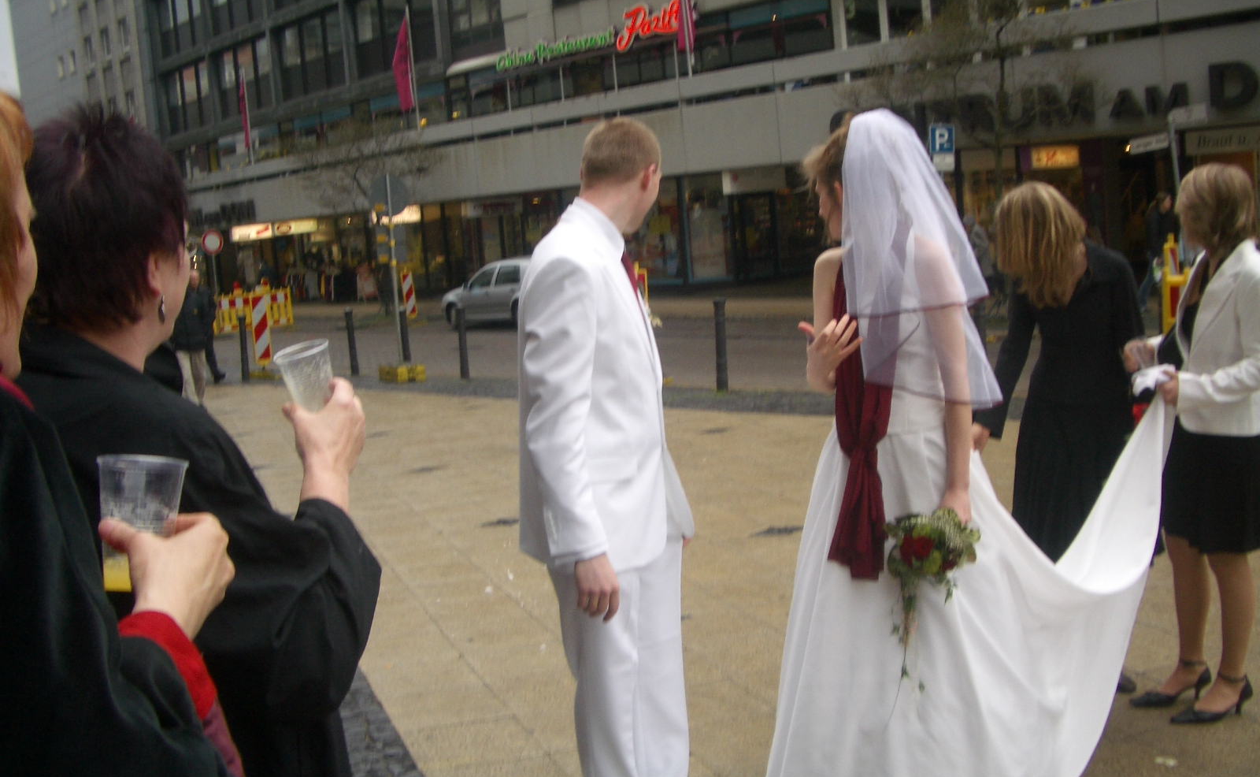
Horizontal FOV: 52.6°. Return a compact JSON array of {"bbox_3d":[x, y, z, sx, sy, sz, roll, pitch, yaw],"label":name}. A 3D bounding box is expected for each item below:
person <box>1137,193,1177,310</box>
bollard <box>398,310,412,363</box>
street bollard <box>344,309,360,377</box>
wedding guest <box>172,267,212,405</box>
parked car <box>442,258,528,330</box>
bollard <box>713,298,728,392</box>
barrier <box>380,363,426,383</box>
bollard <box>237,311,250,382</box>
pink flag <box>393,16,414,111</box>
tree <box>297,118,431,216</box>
[{"bbox_3d":[7.251,-1.846,17.492,0.600,1.660,0.480,0,10,33],"label":"person"},{"bbox_3d":[-3.275,-0.660,18.736,0.120,1.000,0.120,-6,8,-9],"label":"bollard"},{"bbox_3d":[-4.060,-0.666,18.601,0.120,1.000,0.120,-6,8,-11],"label":"street bollard"},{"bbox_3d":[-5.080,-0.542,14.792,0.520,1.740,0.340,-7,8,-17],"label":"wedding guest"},{"bbox_3d":[-2.600,-2.160,27.800,1.720,1.460,4.200,-11,10,-38],"label":"parked car"},{"bbox_3d":[0.946,-0.451,13.506,0.120,1.000,0.120,-4,8,5],"label":"bollard"},{"bbox_3d":[-3.276,-0.228,18.249,0.650,0.240,0.550,-9,9,-29],"label":"barrier"},{"bbox_3d":[-5.470,-0.584,17.943,0.120,1.000,0.120,-7,8,-16],"label":"bollard"},{"bbox_3d":[-7.464,-10.644,42.000,0.600,3.000,0.300,-6,8,-5],"label":"pink flag"},{"bbox_3d":[-6.524,-4.337,31.800,3.200,4.600,3.200,-6,8,-10],"label":"tree"}]

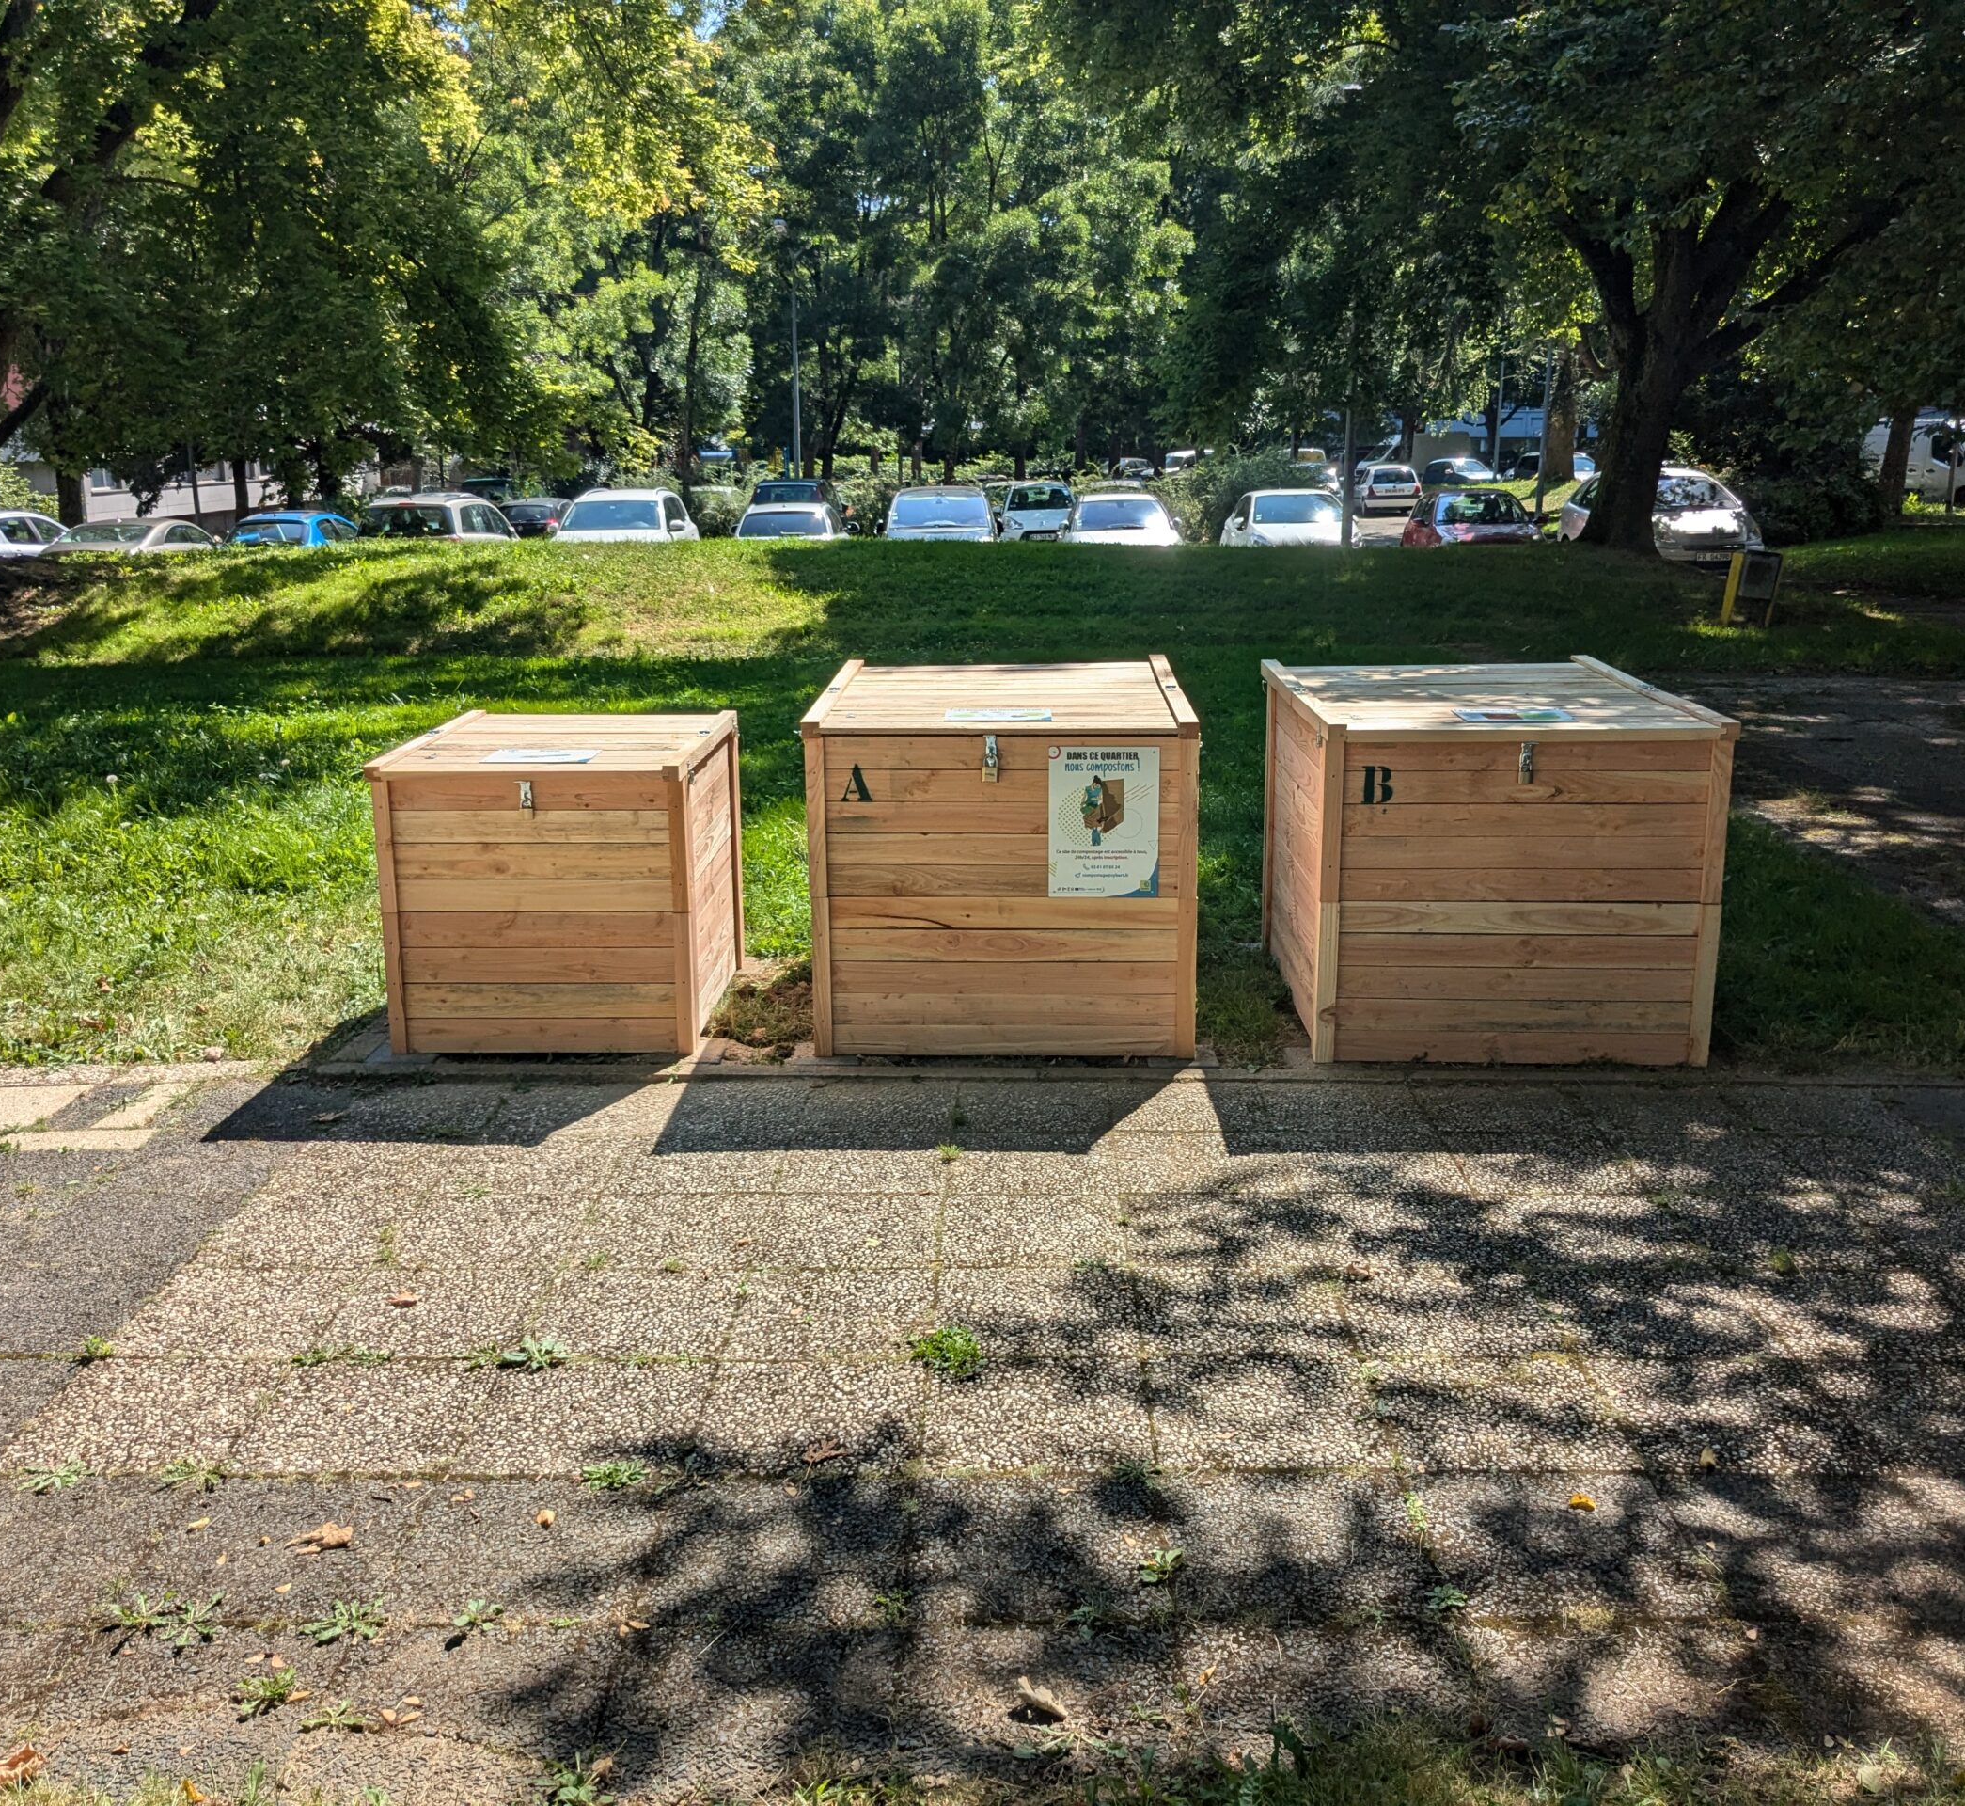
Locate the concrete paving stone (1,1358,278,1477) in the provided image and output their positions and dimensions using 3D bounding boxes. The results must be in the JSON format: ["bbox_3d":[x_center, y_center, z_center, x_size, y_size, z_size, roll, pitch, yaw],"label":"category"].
[{"bbox_3d":[-1.500,0.943,3.368,0.400,0.050,0.400,-1,14,1],"label":"concrete paving stone"}]

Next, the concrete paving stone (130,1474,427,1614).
[{"bbox_3d":[-1.101,1.030,2.956,0.395,0.050,0.395,0,14,1],"label":"concrete paving stone"}]

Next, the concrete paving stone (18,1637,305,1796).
[{"bbox_3d":[-1.107,1.124,2.566,0.395,0.050,0.395,0,14,1],"label":"concrete paving stone"}]

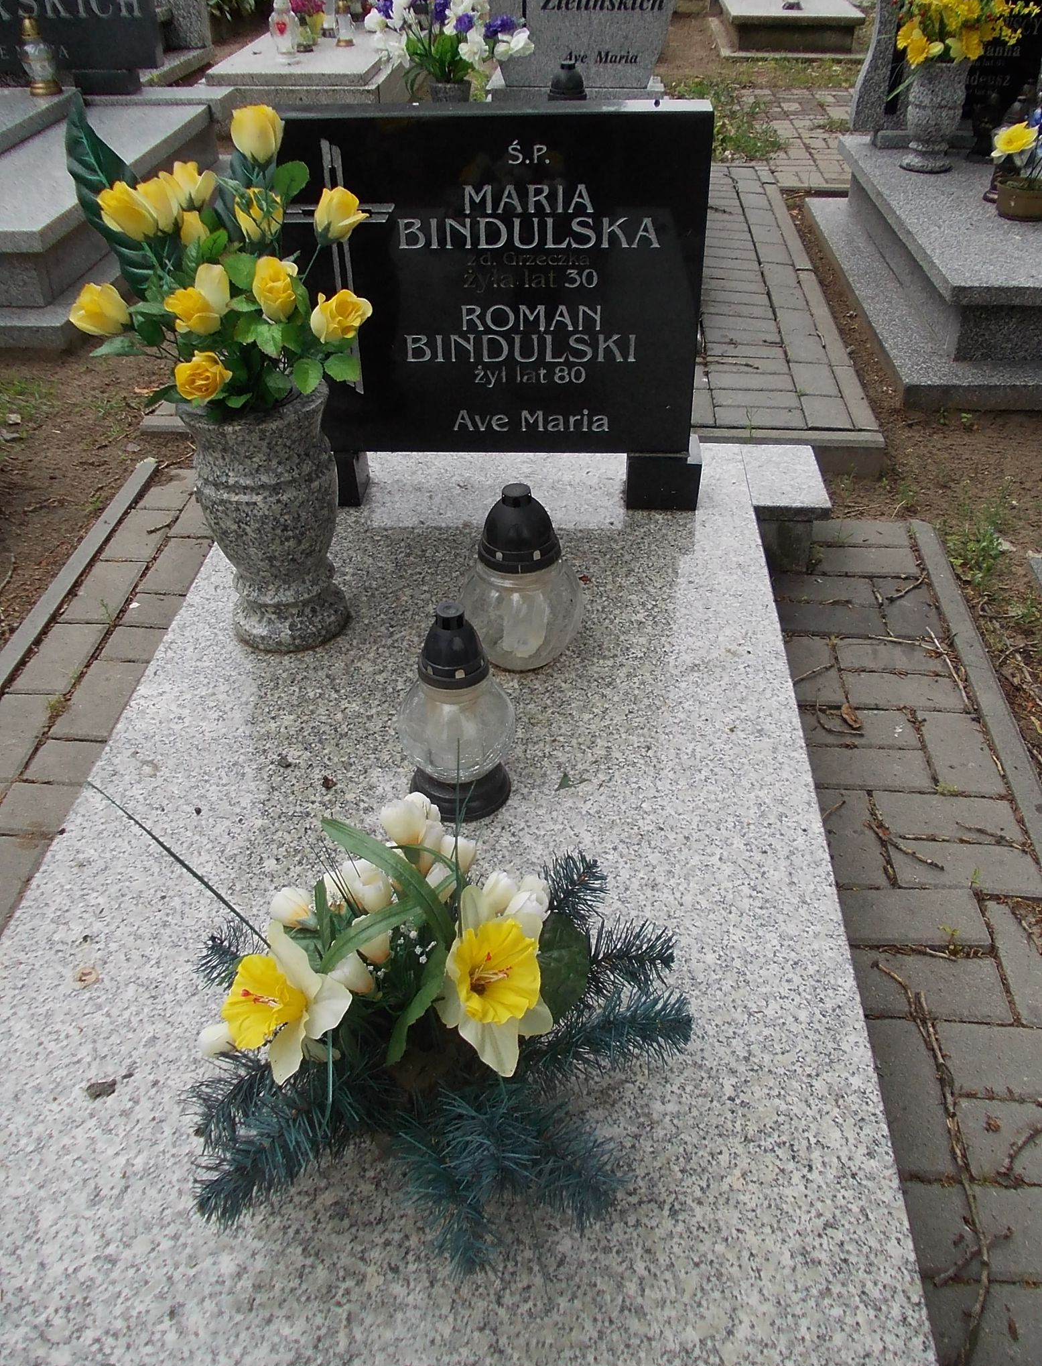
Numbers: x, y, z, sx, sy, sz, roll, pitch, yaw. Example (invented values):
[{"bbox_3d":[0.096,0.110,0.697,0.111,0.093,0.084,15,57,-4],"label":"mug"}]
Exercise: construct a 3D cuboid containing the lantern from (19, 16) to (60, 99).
[{"bbox_3d":[-1.669,-2.153,3.865,0.118,0.231,0.118,2,38,4],"label":"lantern"}]

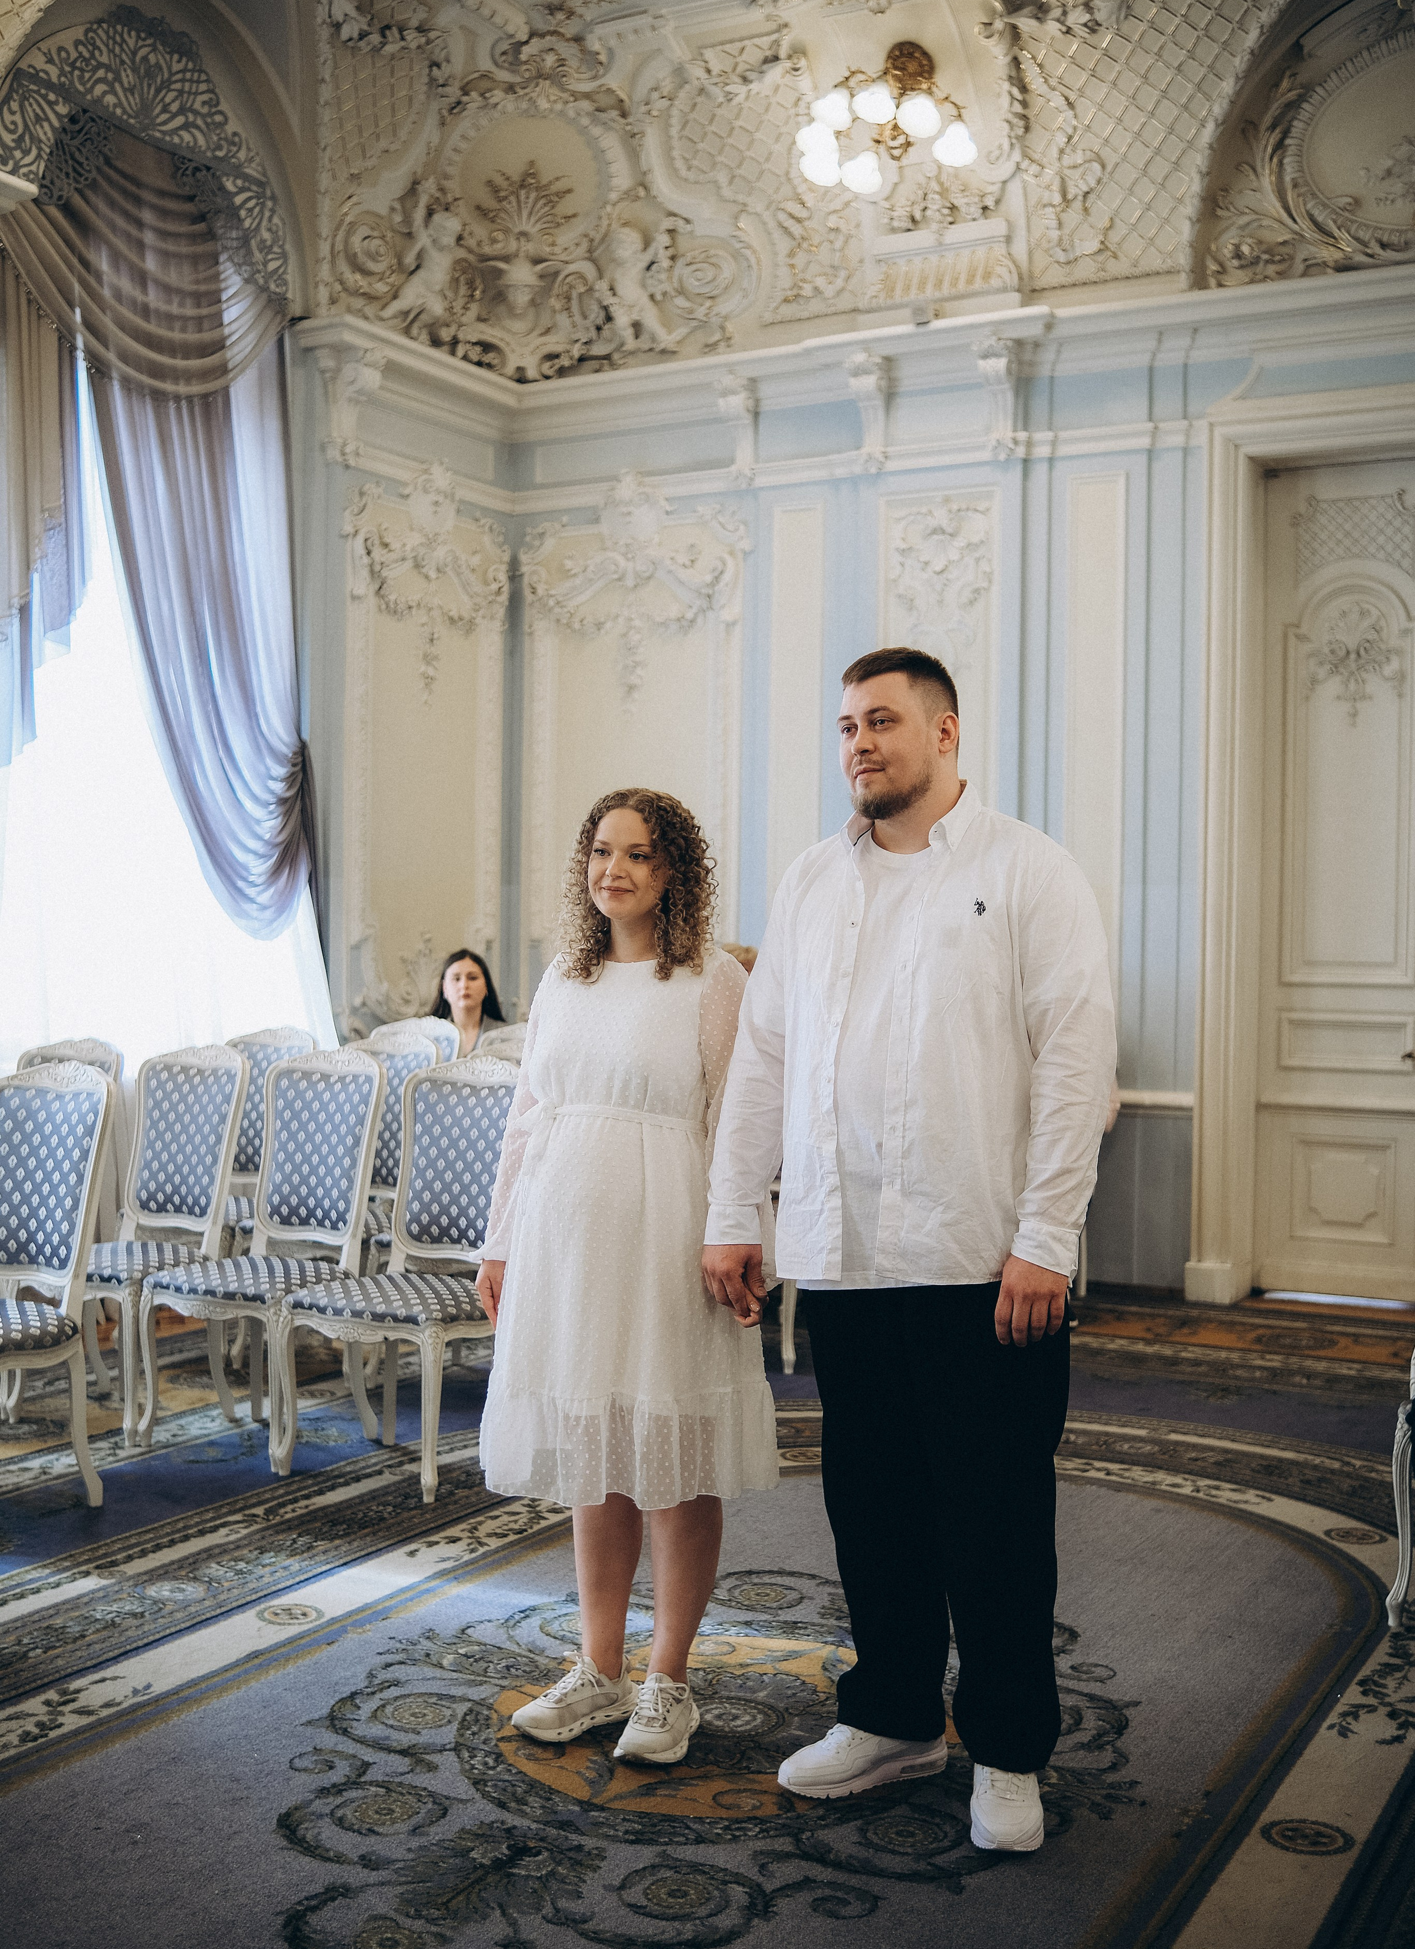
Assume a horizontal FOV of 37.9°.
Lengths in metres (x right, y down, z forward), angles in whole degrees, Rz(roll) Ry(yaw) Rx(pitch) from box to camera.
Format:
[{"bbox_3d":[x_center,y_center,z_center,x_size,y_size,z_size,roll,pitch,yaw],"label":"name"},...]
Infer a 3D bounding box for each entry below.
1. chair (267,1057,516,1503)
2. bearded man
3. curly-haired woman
[{"bbox_3d":[-0.744,0.754,5.407,0.515,1.055,0.600,1,1,29],"label":"chair"},{"bbox_3d":[0.345,0.399,3.430,0.690,1.870,0.420,1,1,29],"label":"bearded man"},{"bbox_3d":[-0.126,0.494,3.658,0.540,1.660,0.390,1,1,29],"label":"curly-haired woman"}]

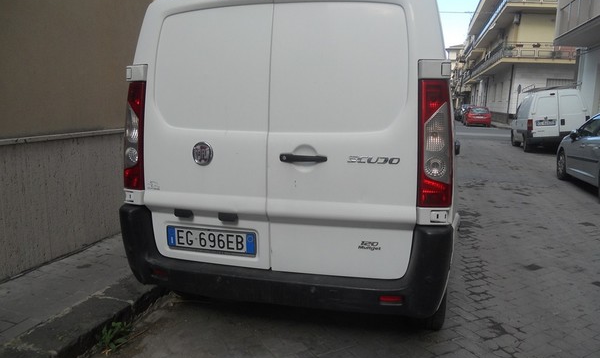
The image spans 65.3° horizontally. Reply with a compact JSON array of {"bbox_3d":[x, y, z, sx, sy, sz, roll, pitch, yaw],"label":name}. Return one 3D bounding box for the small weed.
[{"bbox_3d":[-1.110,0.934,2.821,0.170,0.135,0.160,3,10,17],"label":"small weed"}]

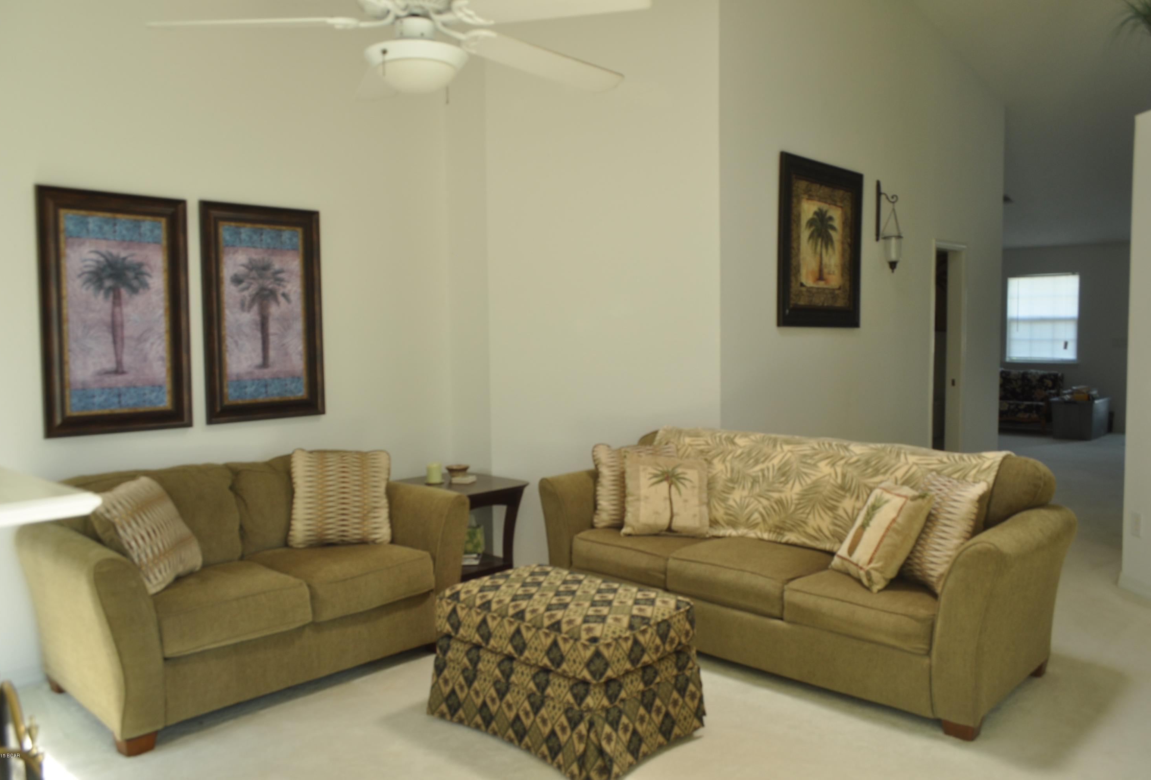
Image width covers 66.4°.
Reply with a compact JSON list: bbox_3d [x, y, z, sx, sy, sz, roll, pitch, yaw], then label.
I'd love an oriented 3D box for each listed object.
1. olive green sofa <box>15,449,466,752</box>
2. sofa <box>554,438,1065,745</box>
[{"bbox_3d":[-1.323,0.741,3.721,0.871,0.891,1.577,3,5,44],"label":"olive green sofa"},{"bbox_3d":[0.904,0.705,3.956,2.187,0.891,0.871,3,5,43],"label":"sofa"}]

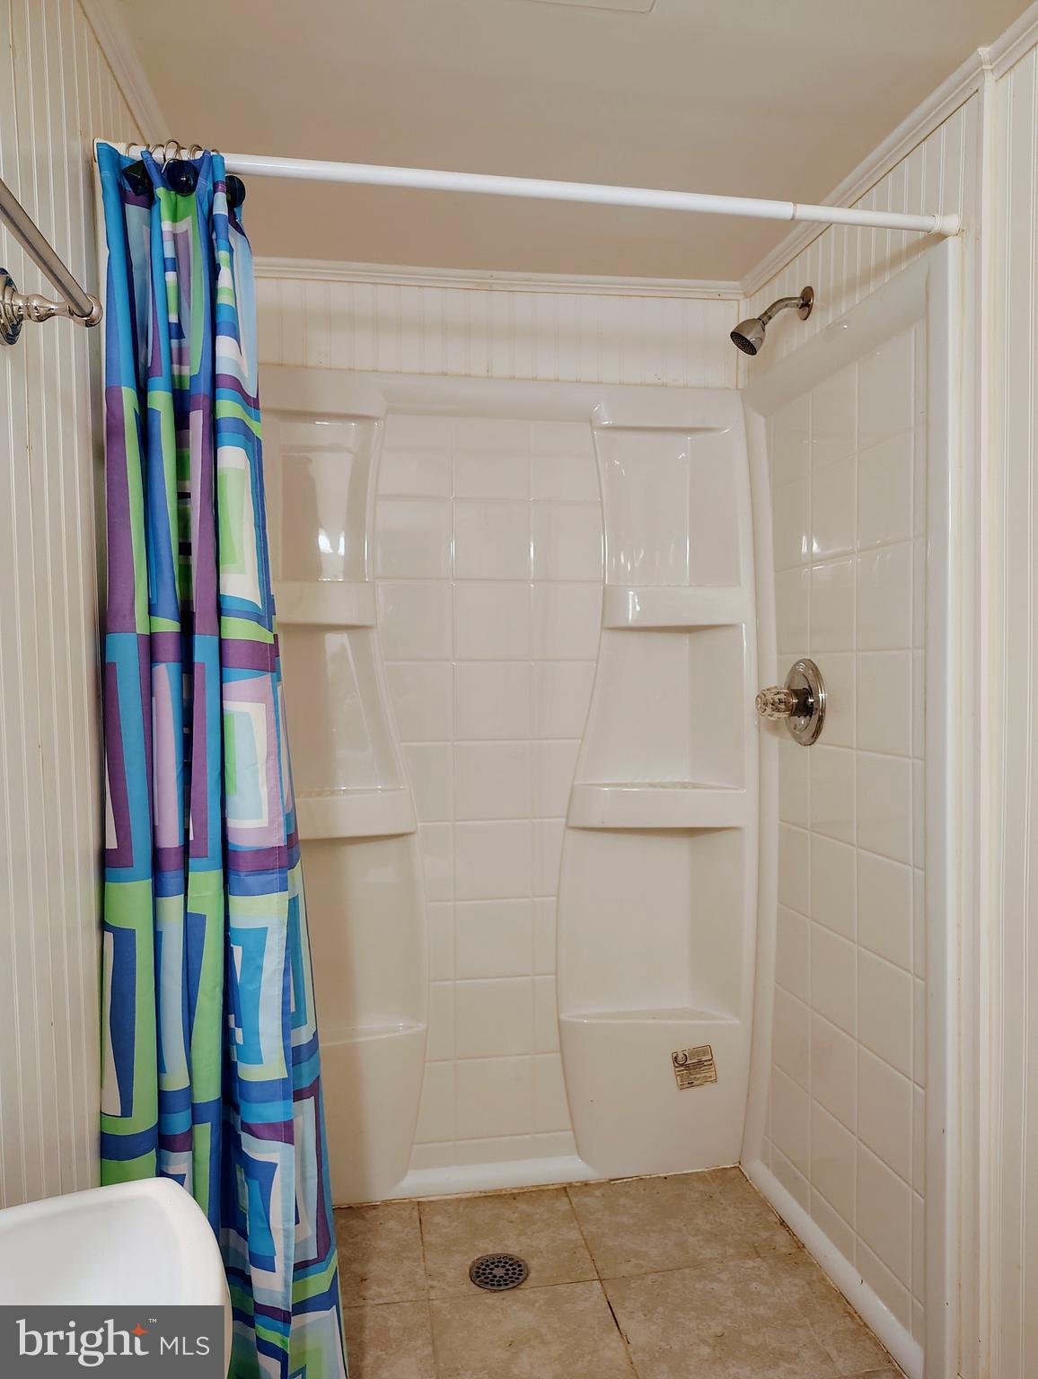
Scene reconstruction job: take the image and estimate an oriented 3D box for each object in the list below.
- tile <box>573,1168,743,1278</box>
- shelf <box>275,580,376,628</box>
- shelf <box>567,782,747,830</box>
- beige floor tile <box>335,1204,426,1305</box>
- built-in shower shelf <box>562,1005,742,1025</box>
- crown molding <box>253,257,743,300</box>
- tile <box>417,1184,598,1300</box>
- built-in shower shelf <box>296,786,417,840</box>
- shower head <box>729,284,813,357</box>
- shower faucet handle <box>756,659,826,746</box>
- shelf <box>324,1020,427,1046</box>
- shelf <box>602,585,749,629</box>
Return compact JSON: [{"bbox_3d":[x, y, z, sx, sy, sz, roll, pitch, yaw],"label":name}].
[{"bbox_3d":[0.303,1.159,2.080,0.336,0.010,0.326,-1,2,-9],"label":"tile"},{"bbox_3d":[-0.440,-0.183,2.032,0.293,0.100,0.102,-2,3,-17],"label":"shelf"},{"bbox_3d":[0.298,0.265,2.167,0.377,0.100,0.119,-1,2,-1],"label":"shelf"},{"bbox_3d":[-0.366,1.174,1.979,0.337,0.010,0.327,-1,2,-9],"label":"beige floor tile"},{"bbox_3d":[0.289,0.755,2.200,0.397,0.029,0.092,-1,2,-1],"label":"built-in shower shelf"},{"bbox_3d":[-0.075,-0.893,2.076,1.200,0.040,0.034,-1,1,-10],"label":"crown molding"},{"bbox_3d":[-0.038,1.120,1.948,0.325,0.010,0.325,-1,1,-10],"label":"tile"},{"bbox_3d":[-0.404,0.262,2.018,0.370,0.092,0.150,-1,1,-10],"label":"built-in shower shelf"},{"bbox_3d":[0.490,-0.722,1.875,0.161,0.142,0.069,-1,2,-9],"label":"shower head"},{"bbox_3d":[0.518,0.025,1.873,0.115,0.167,0.165,-1,1,-10],"label":"shower faucet handle"},{"bbox_3d":[-0.381,0.774,2.091,0.381,0.030,0.088,-2,3,-17],"label":"shelf"},{"bbox_3d":[0.346,-0.186,2.150,0.325,0.090,0.140,-1,1,-10],"label":"shelf"}]

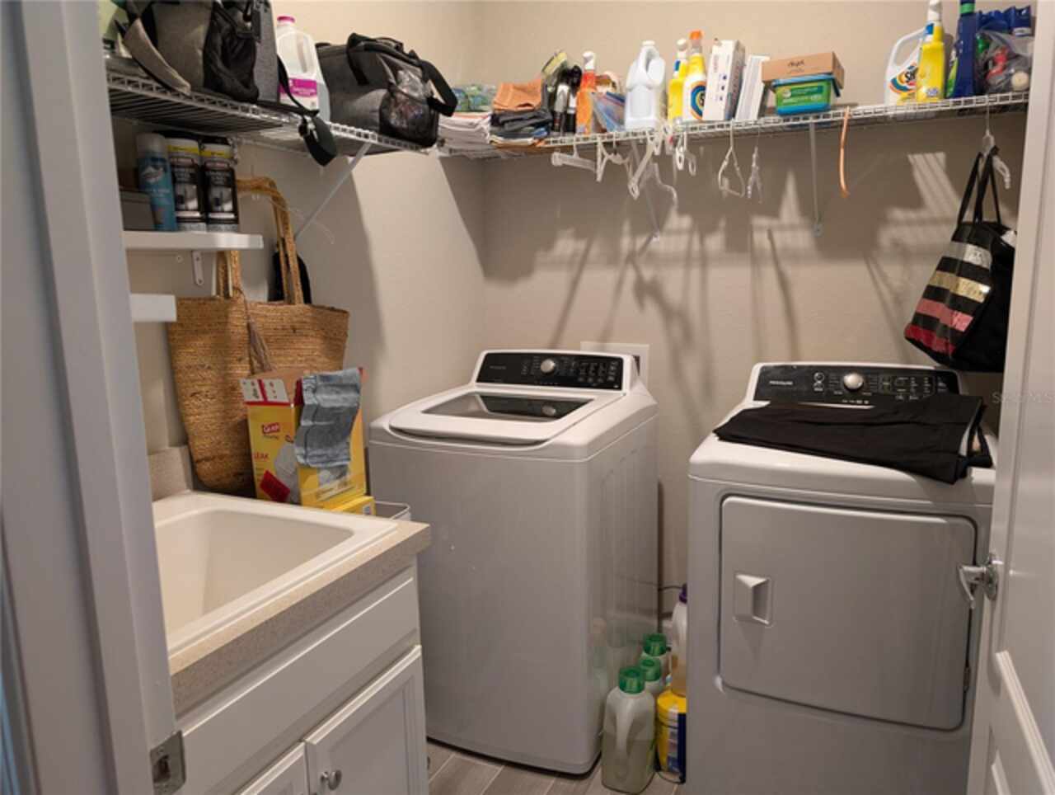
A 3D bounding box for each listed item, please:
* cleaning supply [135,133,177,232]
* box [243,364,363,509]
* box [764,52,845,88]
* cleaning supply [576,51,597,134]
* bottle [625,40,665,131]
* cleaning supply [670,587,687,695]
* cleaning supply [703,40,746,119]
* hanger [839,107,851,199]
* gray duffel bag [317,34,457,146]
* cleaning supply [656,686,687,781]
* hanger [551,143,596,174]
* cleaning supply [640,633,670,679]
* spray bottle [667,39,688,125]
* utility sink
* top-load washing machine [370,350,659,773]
[{"bbox_3d":[-0.711,-0.409,1.405,0.061,0.187,0.061,-8,12,-34],"label":"cleaning supply"},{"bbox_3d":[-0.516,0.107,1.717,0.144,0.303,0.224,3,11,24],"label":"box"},{"bbox_3d":[0.928,-1.077,2.459,0.213,0.061,0.230,4,11,30],"label":"box"},{"bbox_3d":[0.192,-0.955,2.327,0.068,0.258,0.092,1,10,15],"label":"cleaning supply"},{"bbox_3d":[0.367,-0.943,2.234,0.119,0.254,0.110,3,11,24],"label":"bottle"},{"bbox_3d":[0.440,0.676,2.042,0.095,0.328,0.080,3,11,24],"label":"cleaning supply"},{"bbox_3d":[0.669,-1.061,2.489,0.075,0.245,0.125,11,13,28],"label":"cleaning supply"},{"bbox_3d":[1.009,-0.787,2.342,0.015,0.250,0.420,3,10,24],"label":"hanger"},{"bbox_3d":[-0.433,-0.853,2.110,0.340,0.265,0.270,3,10,24],"label":"gray duffel bag"},{"bbox_3d":[0.421,0.947,2.064,0.106,0.213,0.106,-1,10,6],"label":"cleaning supply"},{"bbox_3d":[0.172,-0.888,2.662,0.030,0.125,0.300,6,11,37],"label":"hanger"},{"bbox_3d":[0.391,0.862,2.221,0.130,0.295,0.120,3,10,24],"label":"cleaning supply"},{"bbox_3d":[0.532,-1.087,2.553,0.075,0.300,0.095,4,11,31],"label":"spray bottle"},{"bbox_3d":[-0.632,0.422,1.261,0.567,0.298,0.632,3,11,24],"label":"utility sink"},{"bbox_3d":[0.001,0.446,2.372,0.683,1.114,0.686,3,11,24],"label":"top-load washing machine"}]

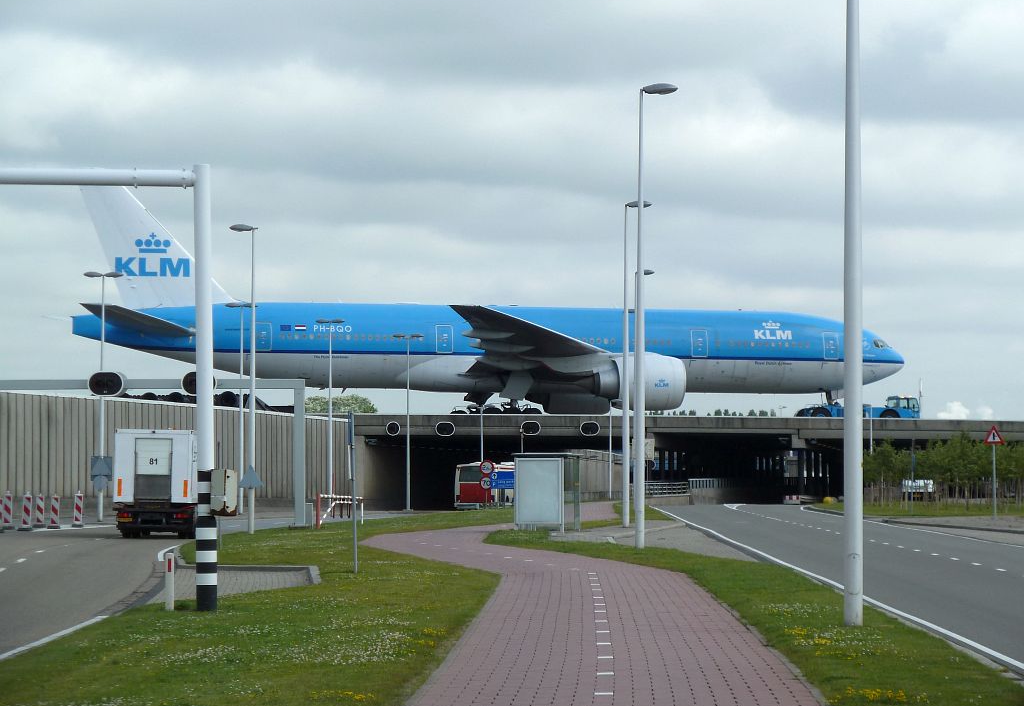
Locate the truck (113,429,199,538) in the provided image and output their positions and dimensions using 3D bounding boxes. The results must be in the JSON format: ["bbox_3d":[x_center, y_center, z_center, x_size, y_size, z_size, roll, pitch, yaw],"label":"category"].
[{"bbox_3d":[-11.293,4.257,123.498,2.500,3.424,8.000,0,-2,0],"label":"truck"}]

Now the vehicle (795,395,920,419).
[{"bbox_3d":[25.967,4.403,285.000,8.800,2.300,3.900,0,-2,-13],"label":"vehicle"}]

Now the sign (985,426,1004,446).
[{"bbox_3d":[21.421,3.674,168.000,0.900,0.830,0.060,0,-2,2],"label":"sign"}]

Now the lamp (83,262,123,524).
[{"bbox_3d":[-16.652,1.795,154.500,1.599,10.160,0.350,0,-2,9],"label":"lamp"}]

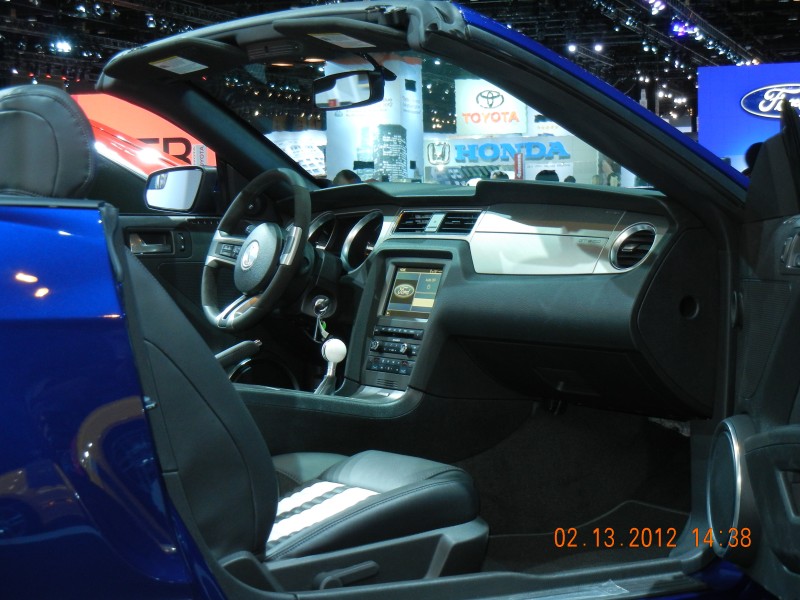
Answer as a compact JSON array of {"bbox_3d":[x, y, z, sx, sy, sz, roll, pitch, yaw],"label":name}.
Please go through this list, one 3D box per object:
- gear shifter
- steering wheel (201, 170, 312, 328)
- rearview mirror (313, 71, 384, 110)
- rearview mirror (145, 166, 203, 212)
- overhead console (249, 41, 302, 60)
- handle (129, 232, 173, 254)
[{"bbox_3d":[-0.137,0.135,3.507,0.070,0.130,0.060,-2,3,-33],"label":"gear shifter"},{"bbox_3d":[-0.298,-0.105,3.821,0.090,0.375,0.375,26,-12,-31],"label":"steering wheel"},{"bbox_3d":[-0.101,-0.412,3.499,0.045,0.065,0.245,-7,6,-26],"label":"rearview mirror"},{"bbox_3d":[-0.516,-0.270,4.342,0.205,0.120,0.110,2,4,42],"label":"rearview mirror"},{"bbox_3d":[-0.247,-0.487,3.473,0.052,0.030,0.155,15,-7,-34],"label":"overhead console"},{"bbox_3d":[-0.569,-0.129,4.061,0.110,0.052,0.035,-2,3,-33],"label":"handle"}]

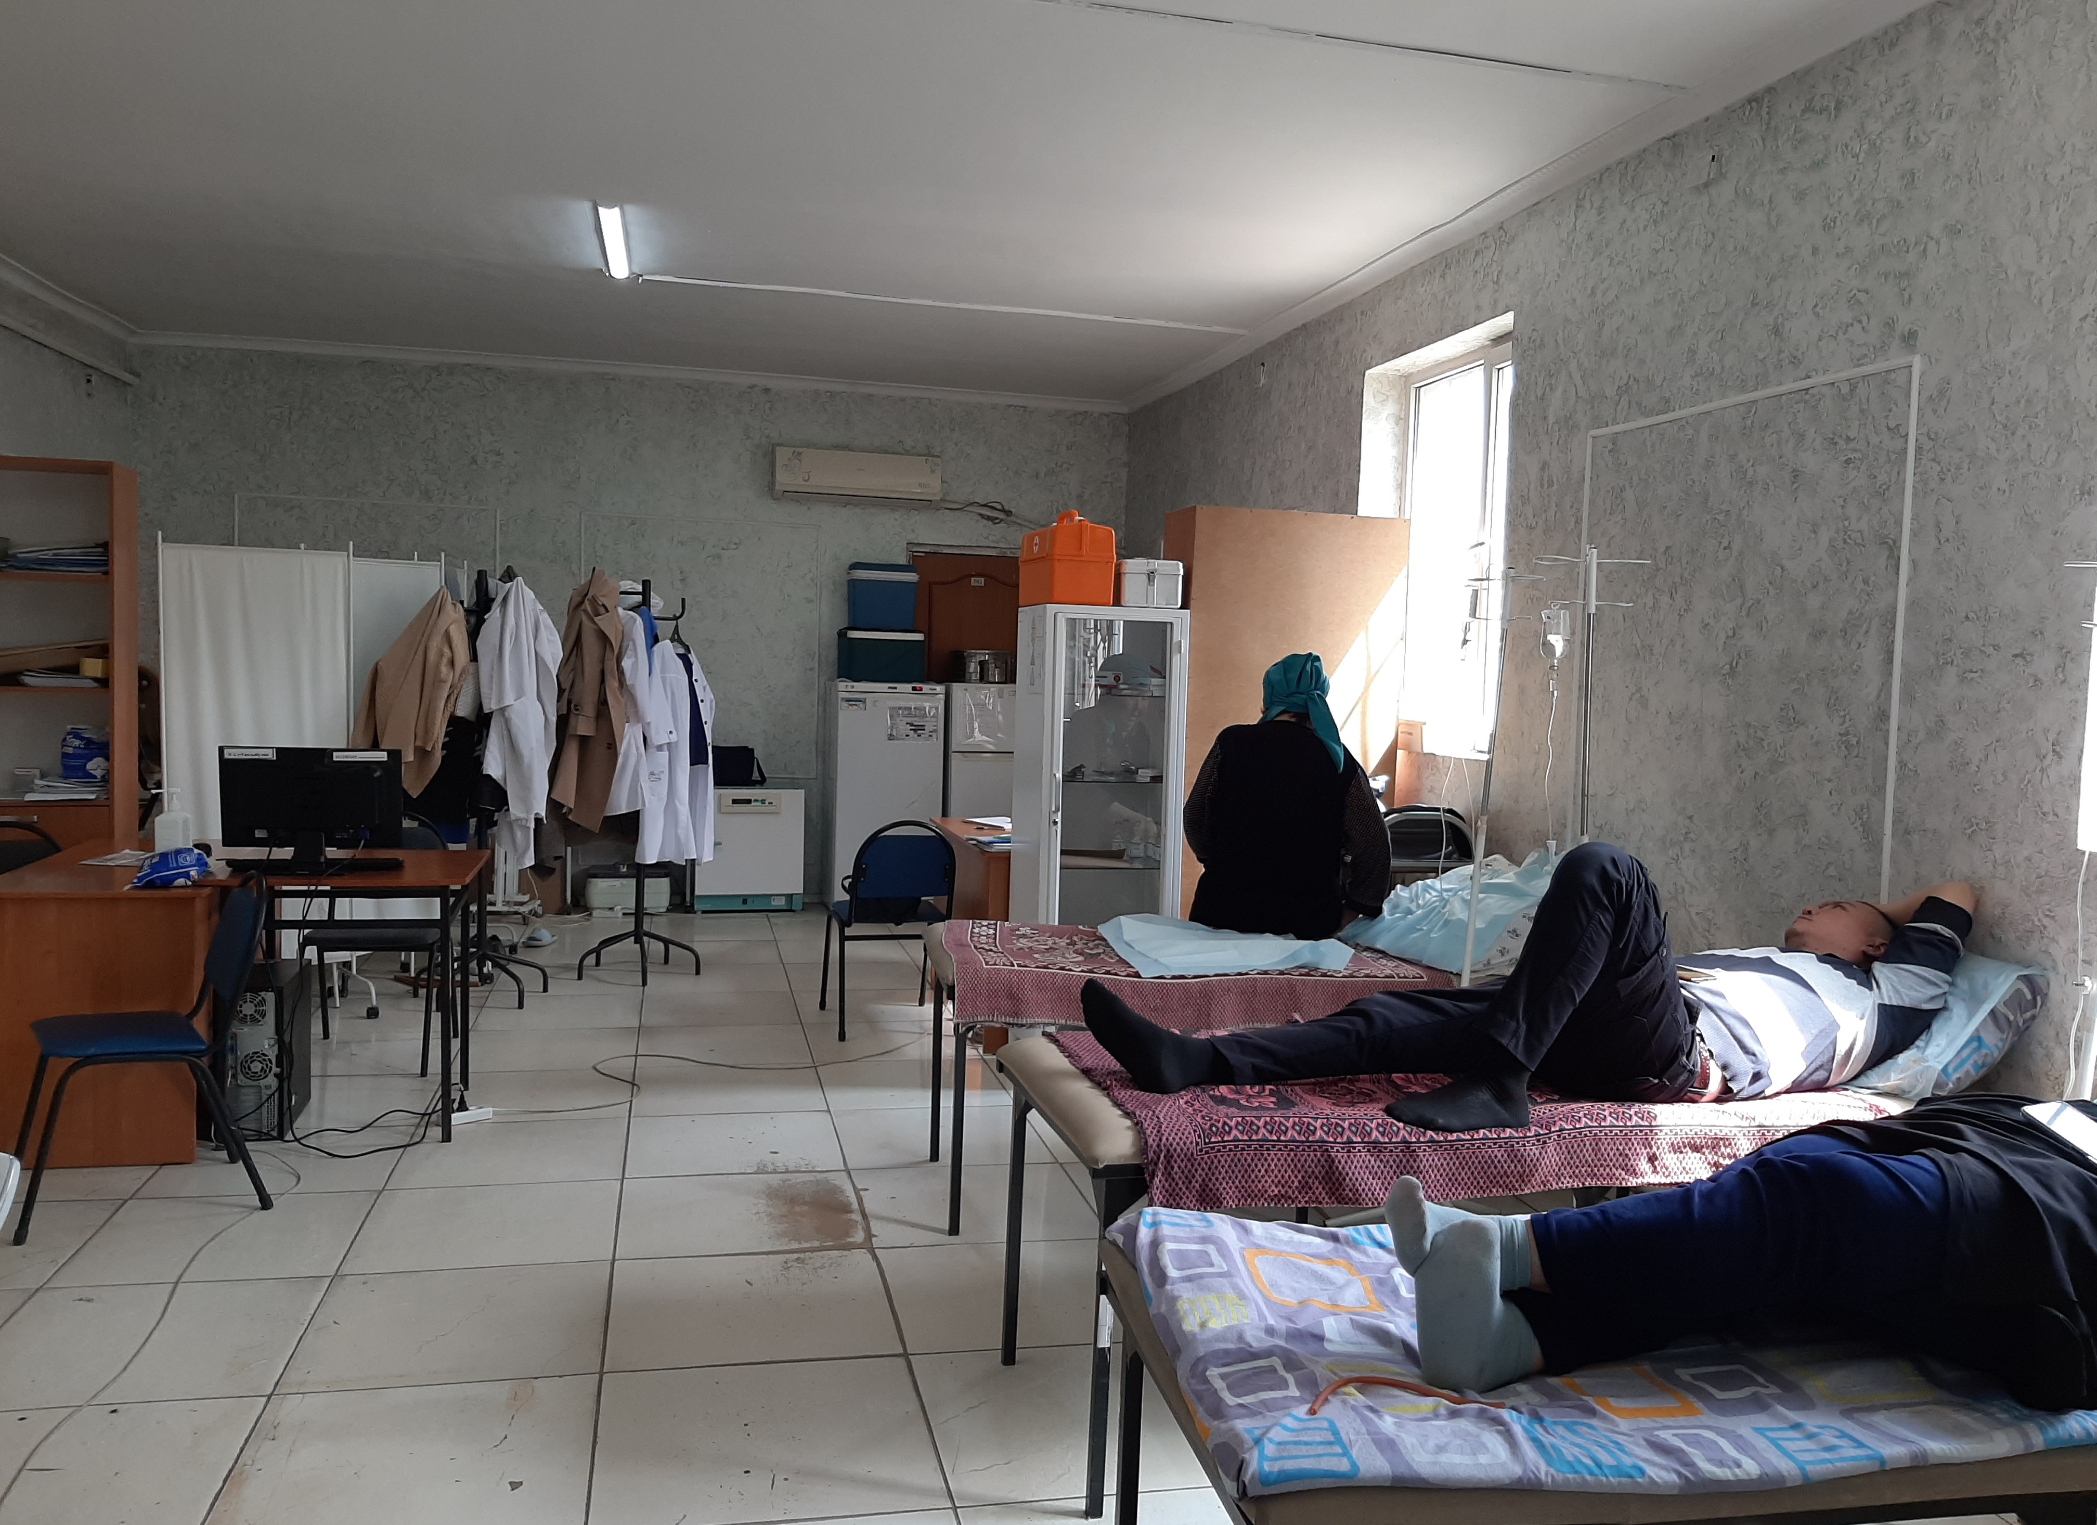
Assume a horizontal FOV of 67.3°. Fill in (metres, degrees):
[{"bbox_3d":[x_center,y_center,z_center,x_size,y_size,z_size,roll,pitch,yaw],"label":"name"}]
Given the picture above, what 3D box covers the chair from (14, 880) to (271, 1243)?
[{"bbox_3d":[-2.335,0.709,4.034,0.560,0.830,0.490,-1,4,-34],"label":"chair"}]

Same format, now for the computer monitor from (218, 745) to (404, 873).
[{"bbox_3d":[-2.182,0.138,4.668,0.500,0.365,0.190,1,4,-13],"label":"computer monitor"}]

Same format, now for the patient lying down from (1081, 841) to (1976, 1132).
[{"bbox_3d":[0.907,0.370,2.955,1.700,0.460,0.540,1,3,-13],"label":"patient lying down"}]

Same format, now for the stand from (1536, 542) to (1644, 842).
[{"bbox_3d":[1.284,0.360,3.843,0.440,1.770,0.440,1,4,-13],"label":"stand"}]

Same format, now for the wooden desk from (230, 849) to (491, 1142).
[{"bbox_3d":[-2.112,0.698,4.795,0.710,0.770,0.770,1,4,-13],"label":"wooden desk"}]

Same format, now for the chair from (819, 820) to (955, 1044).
[{"bbox_3d":[-0.628,0.616,6.166,0.460,0.820,0.560,1,3,-17],"label":"chair"}]

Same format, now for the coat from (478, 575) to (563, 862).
[{"bbox_3d":[-2.154,-0.176,6.383,0.330,1.150,0.250,0,4,-19],"label":"coat"}]

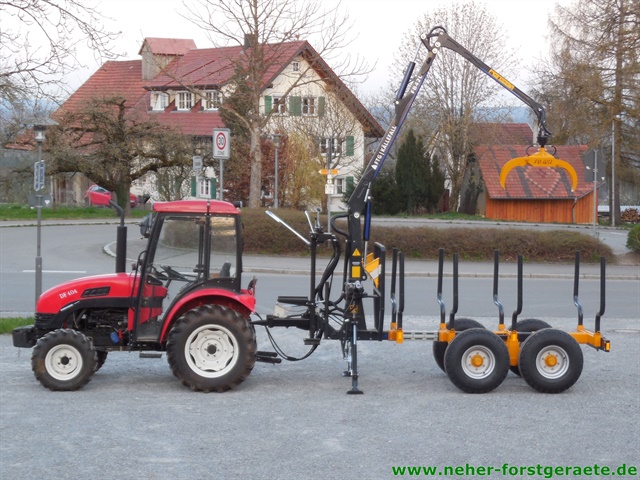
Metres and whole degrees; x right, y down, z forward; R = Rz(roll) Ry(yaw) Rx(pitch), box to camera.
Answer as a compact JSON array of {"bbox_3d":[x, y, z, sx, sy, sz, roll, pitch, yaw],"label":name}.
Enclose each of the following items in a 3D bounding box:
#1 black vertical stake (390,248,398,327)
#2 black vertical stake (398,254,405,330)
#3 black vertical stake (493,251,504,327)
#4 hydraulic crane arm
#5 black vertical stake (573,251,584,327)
[{"bbox_3d":[1.035,0.646,16.950,0.100,1.050,0.090,0,3,0],"label":"black vertical stake"},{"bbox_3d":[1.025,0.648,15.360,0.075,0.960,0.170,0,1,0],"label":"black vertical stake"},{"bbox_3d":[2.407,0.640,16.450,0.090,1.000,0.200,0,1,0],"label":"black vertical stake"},{"bbox_3d":[1.754,-1.149,16.400,2.800,3.380,0.420,0,3,0],"label":"hydraulic crane arm"},{"bbox_3d":[3.591,0.674,16.950,0.130,1.050,0.090,0,3,0],"label":"black vertical stake"}]

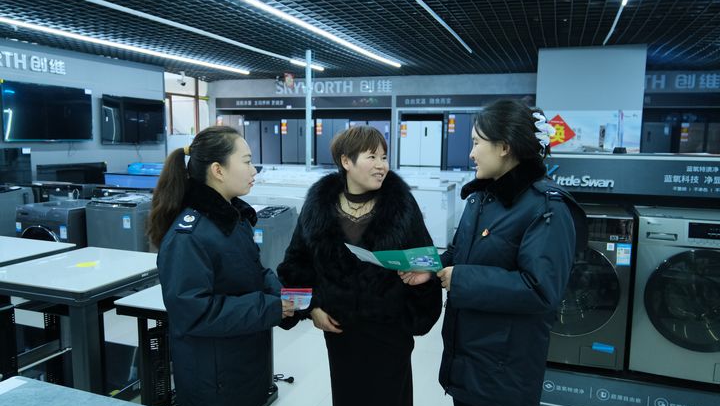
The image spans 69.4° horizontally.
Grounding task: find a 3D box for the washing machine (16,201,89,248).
[{"bbox_3d":[-2.816,0.448,5.083,0.600,0.880,0.600,3,8,16],"label":"washing machine"}]

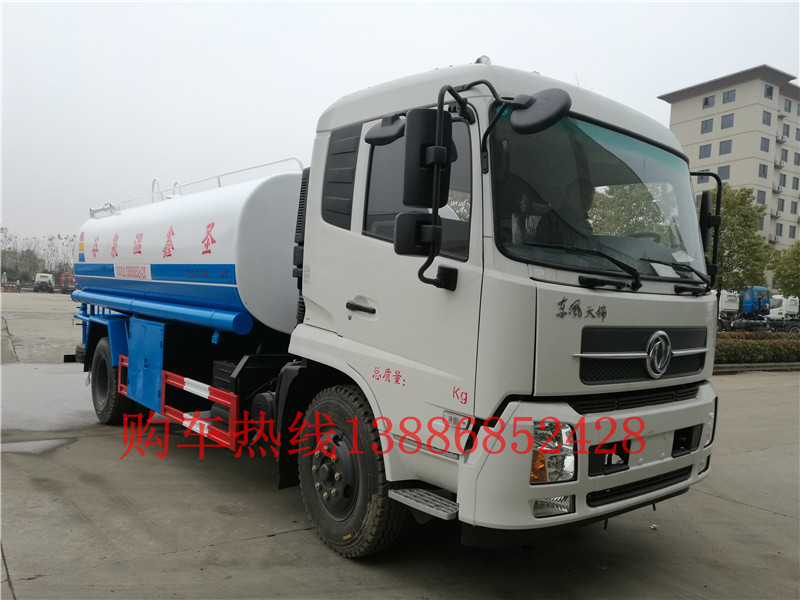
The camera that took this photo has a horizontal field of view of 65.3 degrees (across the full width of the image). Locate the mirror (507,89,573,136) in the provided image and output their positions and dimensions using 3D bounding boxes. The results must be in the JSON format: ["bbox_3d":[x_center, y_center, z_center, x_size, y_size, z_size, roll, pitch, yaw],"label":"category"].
[{"bbox_3d":[0.601,-0.796,2.650,0.270,0.220,0.100,4,-42,36],"label":"mirror"}]

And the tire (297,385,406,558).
[{"bbox_3d":[-0.303,1.044,3.853,0.270,1.010,1.010,3,0,-38],"label":"tire"}]

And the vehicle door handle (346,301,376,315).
[{"bbox_3d":[-0.214,0.042,3.470,0.050,0.045,0.260,3,1,-40],"label":"vehicle door handle"}]

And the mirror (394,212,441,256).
[{"bbox_3d":[0.080,-0.291,2.770,0.200,0.190,0.090,3,1,-5],"label":"mirror"}]

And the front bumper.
[{"bbox_3d":[1.253,0.780,3.450,2.360,0.610,0.370,3,0,-40],"label":"front bumper"}]

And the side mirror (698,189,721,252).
[{"bbox_3d":[2.245,-0.579,4.570,0.100,0.440,0.200,3,1,23],"label":"side mirror"}]

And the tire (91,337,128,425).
[{"bbox_3d":[-3.325,0.924,7.250,0.270,1.010,1.010,3,0,-40],"label":"tire"}]

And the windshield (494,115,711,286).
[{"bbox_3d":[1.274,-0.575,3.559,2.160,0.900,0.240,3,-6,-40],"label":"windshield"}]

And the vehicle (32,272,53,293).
[{"bbox_3d":[-38.795,-1.874,68.000,2.100,2.200,5.000,3,1,-27],"label":"vehicle"}]

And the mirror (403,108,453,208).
[{"bbox_3d":[0.121,-0.633,2.790,0.205,0.440,0.100,3,1,-5],"label":"mirror"}]

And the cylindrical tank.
[{"bbox_3d":[-2.011,-0.466,7.420,2.240,1.440,5.050,3,1,-40],"label":"cylindrical tank"}]

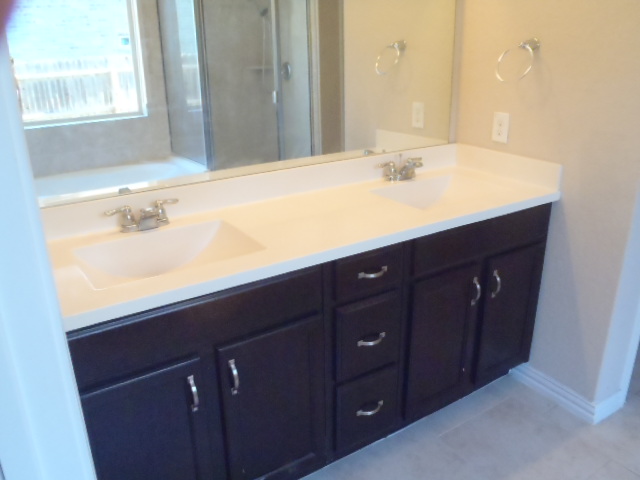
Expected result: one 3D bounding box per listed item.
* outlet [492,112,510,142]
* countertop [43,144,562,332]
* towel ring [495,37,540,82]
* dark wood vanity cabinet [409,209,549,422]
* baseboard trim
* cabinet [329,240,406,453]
[{"bbox_3d":[0.770,-0.478,2.210,0.008,0.118,0.076,-14,24,-30],"label":"outlet"},{"bbox_3d":[0.024,-0.121,1.789,1.830,0.145,0.562,-14,24,-30],"label":"countertop"},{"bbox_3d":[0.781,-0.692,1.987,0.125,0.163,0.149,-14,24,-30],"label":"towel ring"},{"bbox_3d":[0.483,0.205,2.233,0.745,0.792,0.535,-14,24,-30],"label":"dark wood vanity cabinet"},{"bbox_3d":[1.083,0.630,2.295,0.185,0.096,0.410,-14,24,-30],"label":"baseboard trim"},{"bbox_3d":[0.026,0.314,1.963,0.332,0.792,0.535,-14,24,-30],"label":"cabinet"}]

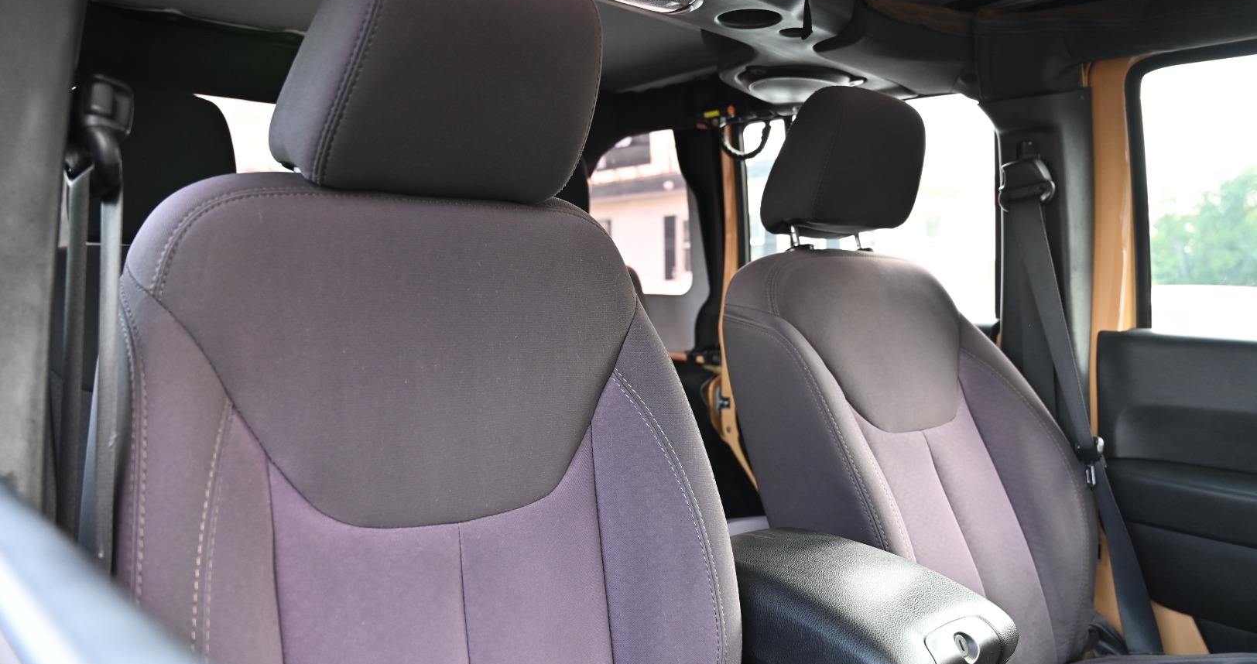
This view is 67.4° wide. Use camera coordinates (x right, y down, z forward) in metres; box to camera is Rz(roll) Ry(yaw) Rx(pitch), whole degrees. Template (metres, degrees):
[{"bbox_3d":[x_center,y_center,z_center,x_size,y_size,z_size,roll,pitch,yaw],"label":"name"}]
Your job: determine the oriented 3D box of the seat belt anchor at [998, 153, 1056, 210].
[{"bbox_3d":[0.567,-0.213,1.340,0.035,0.080,0.075,0,1,-38],"label":"seat belt anchor"}]

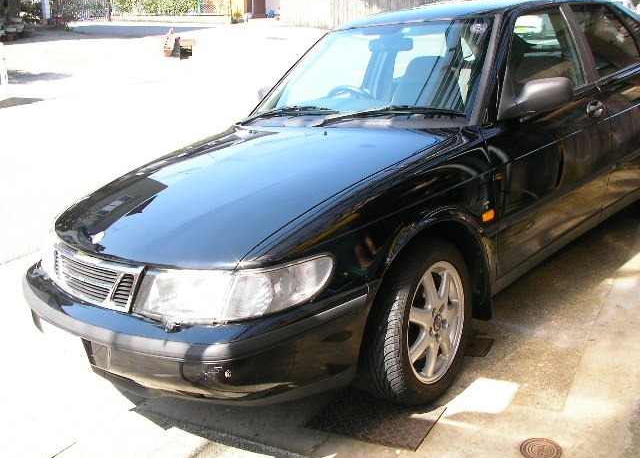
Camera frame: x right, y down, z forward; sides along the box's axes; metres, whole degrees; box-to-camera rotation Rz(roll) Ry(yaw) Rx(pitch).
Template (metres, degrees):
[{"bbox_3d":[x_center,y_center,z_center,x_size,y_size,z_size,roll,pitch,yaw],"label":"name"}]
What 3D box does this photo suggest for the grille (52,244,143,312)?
[{"bbox_3d":[-0.796,0.168,2.468,0.600,0.150,0.120,9,22,43],"label":"grille"}]

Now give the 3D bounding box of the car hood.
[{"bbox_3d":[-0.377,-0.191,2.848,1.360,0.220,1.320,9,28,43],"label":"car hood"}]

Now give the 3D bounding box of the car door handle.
[{"bbox_3d":[1.314,-0.573,3.347,0.045,0.070,0.130,9,22,43],"label":"car door handle"}]

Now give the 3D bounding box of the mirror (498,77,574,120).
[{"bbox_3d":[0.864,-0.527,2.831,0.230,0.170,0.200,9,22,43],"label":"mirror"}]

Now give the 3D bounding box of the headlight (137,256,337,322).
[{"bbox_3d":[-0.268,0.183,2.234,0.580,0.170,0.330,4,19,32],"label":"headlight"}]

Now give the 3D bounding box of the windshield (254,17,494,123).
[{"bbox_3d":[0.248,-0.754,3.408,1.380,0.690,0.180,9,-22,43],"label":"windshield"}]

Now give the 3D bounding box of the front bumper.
[{"bbox_3d":[-0.626,0.324,2.674,1.690,0.360,0.590,9,22,43],"label":"front bumper"}]

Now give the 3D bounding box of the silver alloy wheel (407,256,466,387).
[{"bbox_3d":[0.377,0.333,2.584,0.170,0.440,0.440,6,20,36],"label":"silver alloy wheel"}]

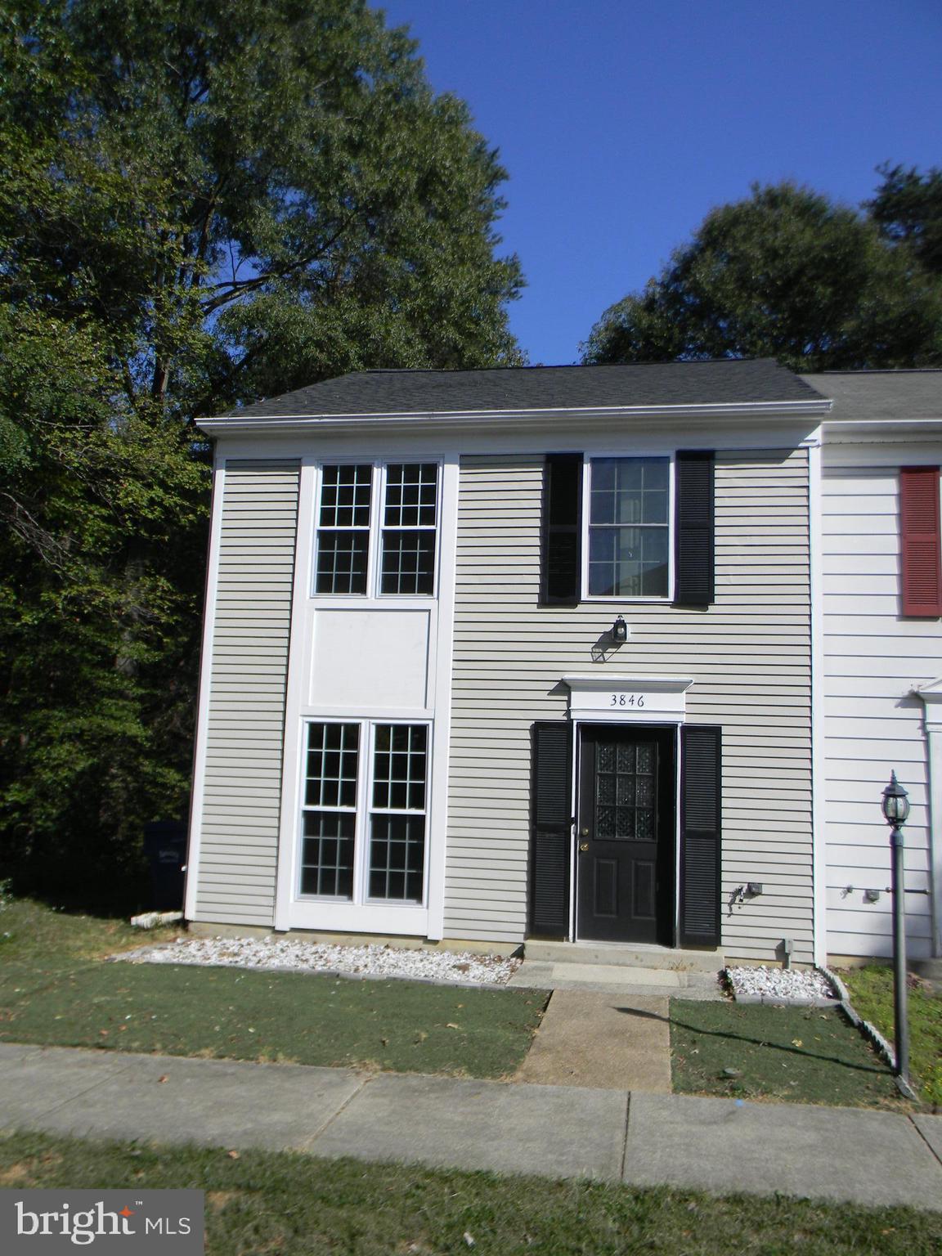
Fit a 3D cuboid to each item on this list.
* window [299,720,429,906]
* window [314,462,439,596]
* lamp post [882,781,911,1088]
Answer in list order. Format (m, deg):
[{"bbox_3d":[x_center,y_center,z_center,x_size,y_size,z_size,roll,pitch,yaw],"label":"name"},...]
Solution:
[{"bbox_3d":[-1.136,1.919,10.661,1.407,1.927,0.100,1,-7,10],"label":"window"},{"bbox_3d":[-1.035,-1.073,11.038,1.427,1.551,0.100,1,-7,10],"label":"window"},{"bbox_3d":[2.725,1.886,6.496,0.180,1.915,0.180,1,-7,10],"label":"lamp post"}]

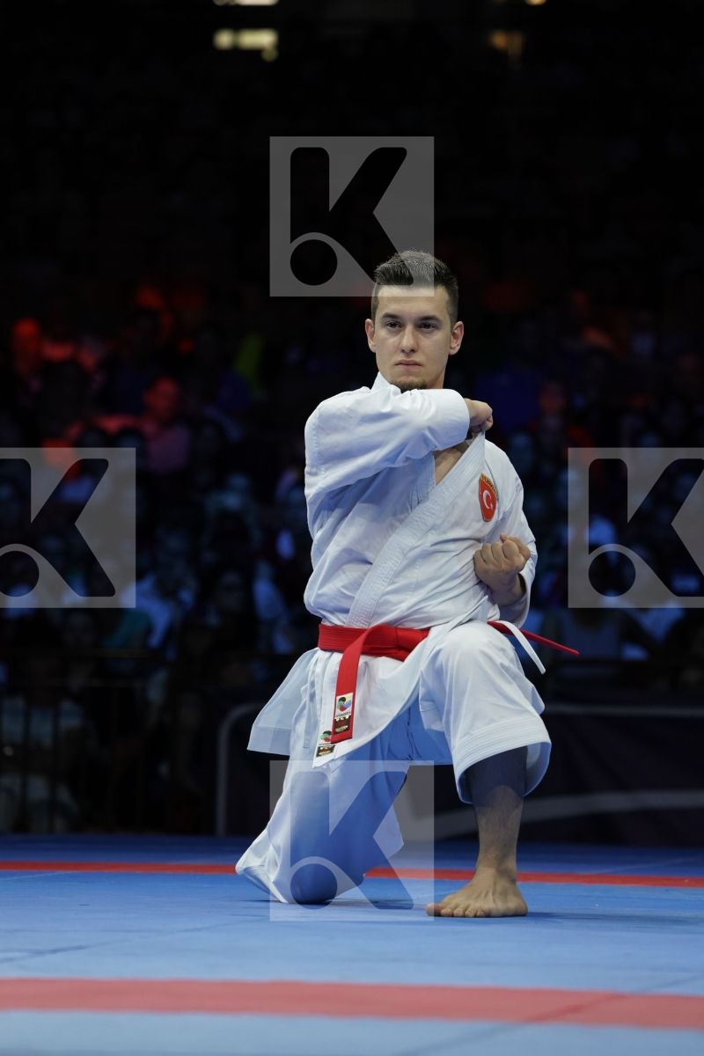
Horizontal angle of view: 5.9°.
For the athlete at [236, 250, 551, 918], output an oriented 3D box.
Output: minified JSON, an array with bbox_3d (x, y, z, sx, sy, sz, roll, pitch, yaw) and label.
[{"bbox_3d":[0.081,0.100,13.180,0.610,1.266,0.920,1,-1,-2],"label":"athlete"}]

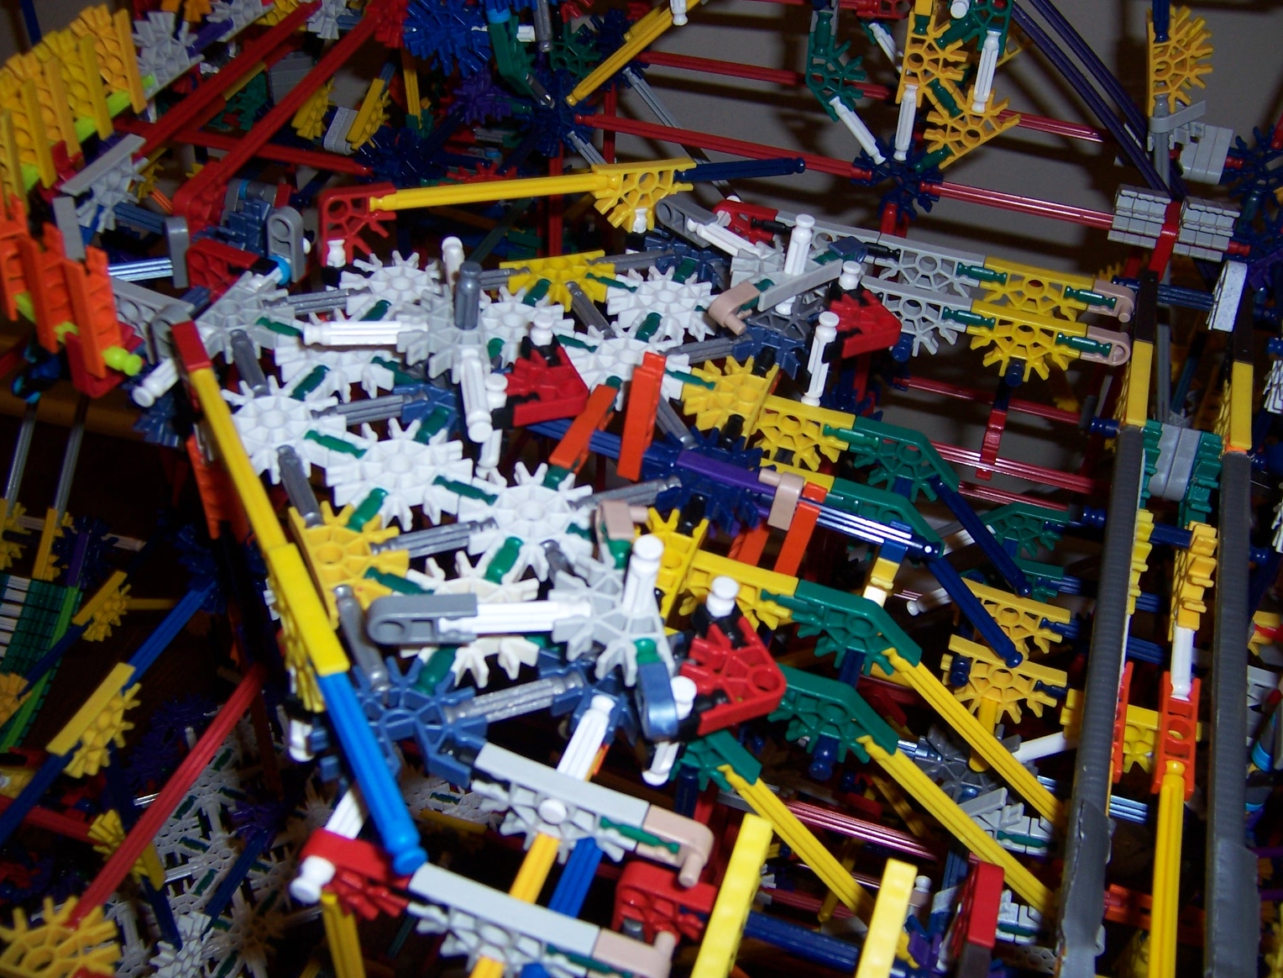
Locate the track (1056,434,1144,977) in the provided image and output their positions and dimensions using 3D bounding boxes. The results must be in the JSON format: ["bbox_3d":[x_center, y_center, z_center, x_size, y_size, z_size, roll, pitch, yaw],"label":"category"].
[{"bbox_3d":[0.122,0.051,0.327,0.009,0.009,0.184,13,52,13],"label":"track"}]

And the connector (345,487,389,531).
[{"bbox_3d":[-0.069,0.007,0.311,0.006,0.006,0.017,19,42,9],"label":"connector"}]

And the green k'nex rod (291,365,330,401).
[{"bbox_3d":[-0.091,-0.027,0.343,0.006,0.006,0.017,19,42,9],"label":"green k'nex rod"}]

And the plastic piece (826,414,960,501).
[{"bbox_3d":[0.080,-0.008,0.387,0.040,0.024,0.006,15,42,13],"label":"plastic piece"}]

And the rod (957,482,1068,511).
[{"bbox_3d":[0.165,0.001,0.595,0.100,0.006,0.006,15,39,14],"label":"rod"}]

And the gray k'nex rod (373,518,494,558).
[{"bbox_3d":[-0.053,0.013,0.317,0.033,0.006,0.006,-13,47,-24],"label":"gray k'nex rod"}]

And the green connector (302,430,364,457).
[{"bbox_3d":[-0.080,-0.010,0.327,0.017,0.006,0.006,19,42,9],"label":"green connector"}]

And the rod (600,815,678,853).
[{"bbox_3d":[0.000,0.070,0.257,0.017,0.006,0.006,19,42,9],"label":"rod"}]

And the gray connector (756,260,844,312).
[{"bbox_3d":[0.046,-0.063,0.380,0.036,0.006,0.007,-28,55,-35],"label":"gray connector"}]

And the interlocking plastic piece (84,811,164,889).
[{"bbox_3d":[-0.172,0.118,0.415,0.023,0.036,0.006,19,42,9],"label":"interlocking plastic piece"}]

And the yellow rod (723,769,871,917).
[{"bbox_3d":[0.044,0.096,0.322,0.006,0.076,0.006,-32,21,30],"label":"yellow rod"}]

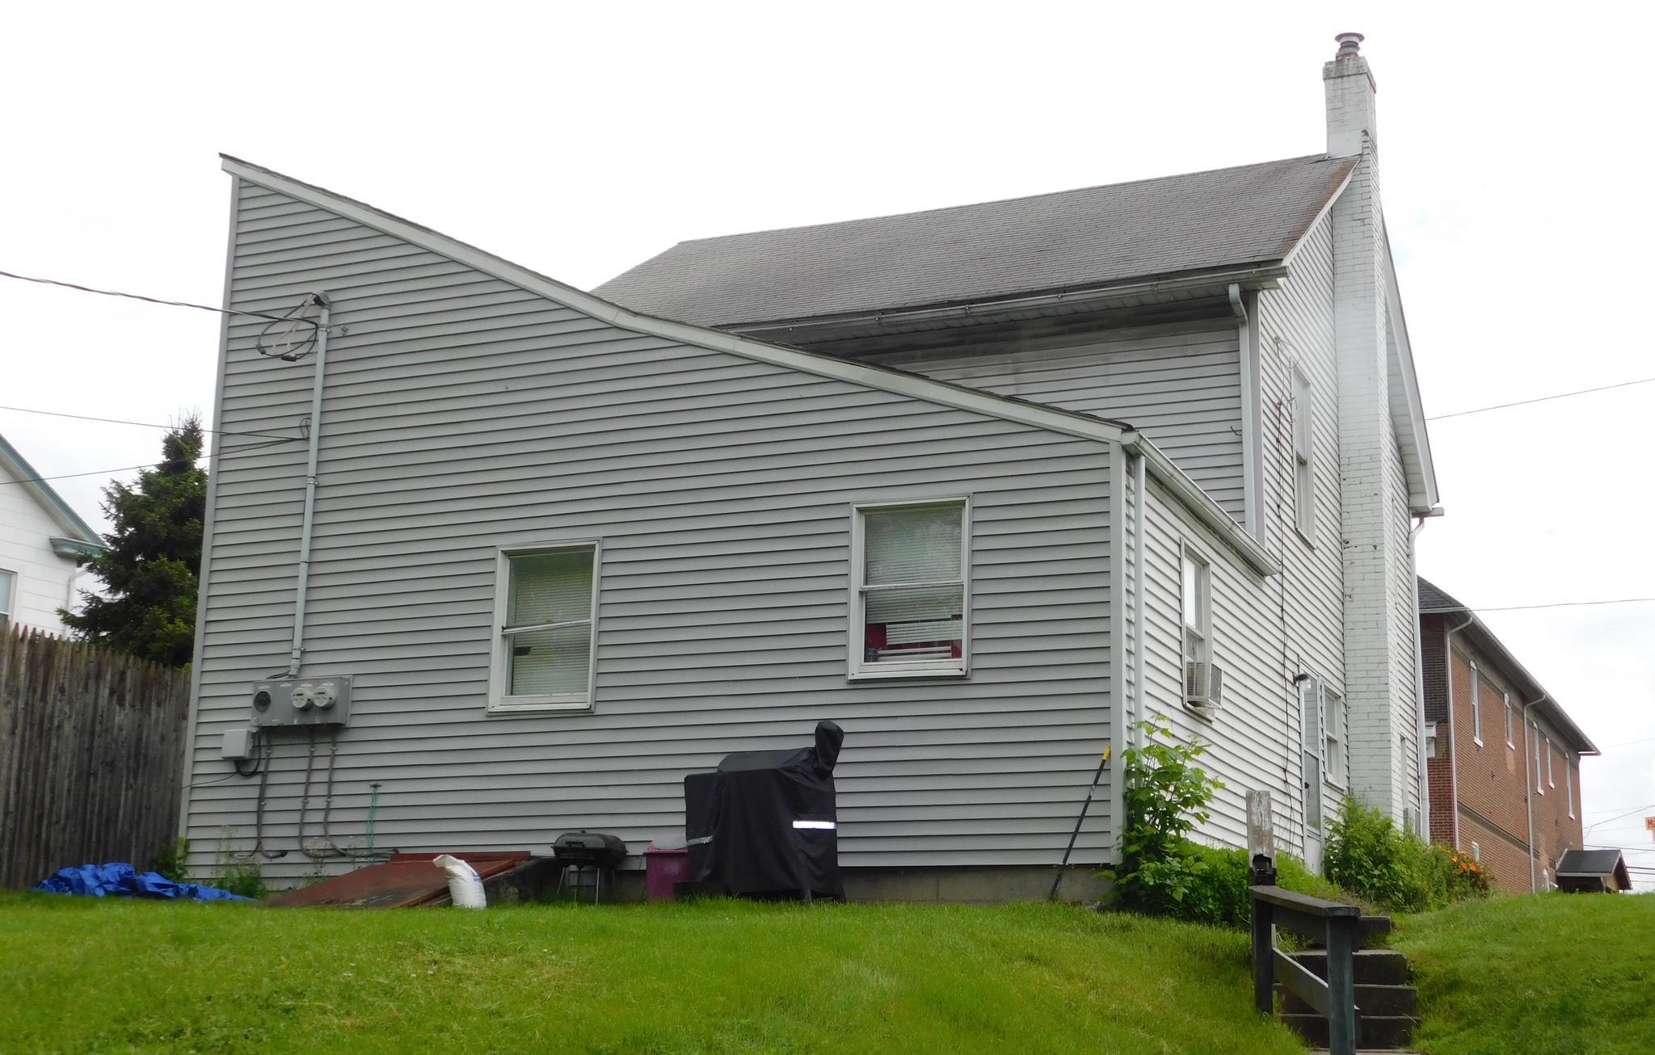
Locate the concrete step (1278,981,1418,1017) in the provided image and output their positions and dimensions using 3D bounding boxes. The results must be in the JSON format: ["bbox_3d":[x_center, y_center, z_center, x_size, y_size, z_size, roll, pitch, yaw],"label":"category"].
[{"bbox_3d":[3.152,2.870,13.030,0.830,0.190,0.320,-1,-14,10],"label":"concrete step"}]

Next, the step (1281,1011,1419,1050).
[{"bbox_3d":[3.096,2.992,12.750,0.830,0.190,0.320,-1,-14,10],"label":"step"}]

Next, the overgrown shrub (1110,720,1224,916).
[{"bbox_3d":[2.273,1.938,14.300,0.660,1.300,0.620,-5,-14,23],"label":"overgrown shrub"}]

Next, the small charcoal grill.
[{"bbox_3d":[-1.654,2.371,15.000,0.440,0.520,0.350,-4,-14,20],"label":"small charcoal grill"}]

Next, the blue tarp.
[{"bbox_3d":[-4.900,2.545,15.400,1.400,0.260,0.800,-5,-14,23],"label":"blue tarp"}]

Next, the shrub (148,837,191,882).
[{"bbox_3d":[-5.144,2.615,16.800,0.280,0.380,0.280,-5,-14,23],"label":"shrub"}]

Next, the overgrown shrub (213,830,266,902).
[{"bbox_3d":[-4.561,2.624,16.700,0.360,0.540,0.360,-5,-14,23],"label":"overgrown shrub"}]

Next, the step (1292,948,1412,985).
[{"bbox_3d":[3.225,2.722,13.300,0.800,0.195,0.340,-1,-14,10],"label":"step"}]

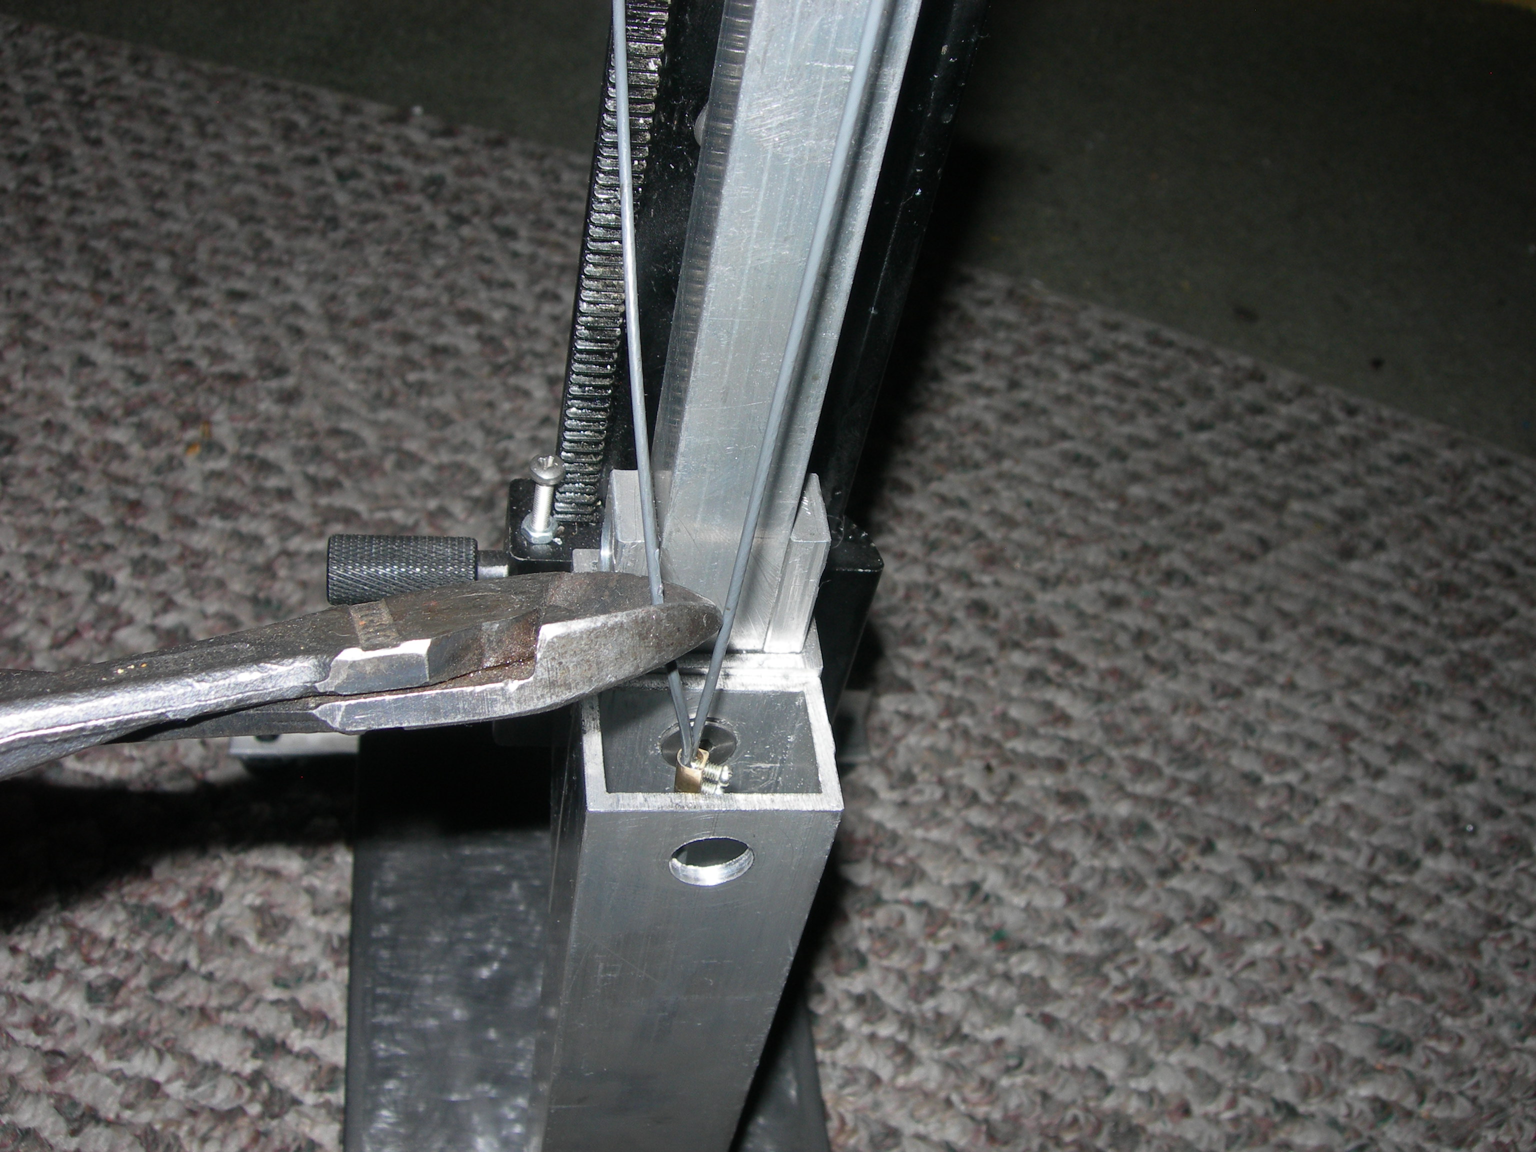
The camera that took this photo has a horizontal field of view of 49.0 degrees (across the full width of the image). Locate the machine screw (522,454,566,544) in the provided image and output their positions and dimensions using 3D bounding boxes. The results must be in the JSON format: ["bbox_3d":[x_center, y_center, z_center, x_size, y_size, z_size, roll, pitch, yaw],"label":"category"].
[{"bbox_3d":[-0.036,-0.013,0.270,0.006,0.017,0.006,3,48,-12],"label":"machine screw"}]

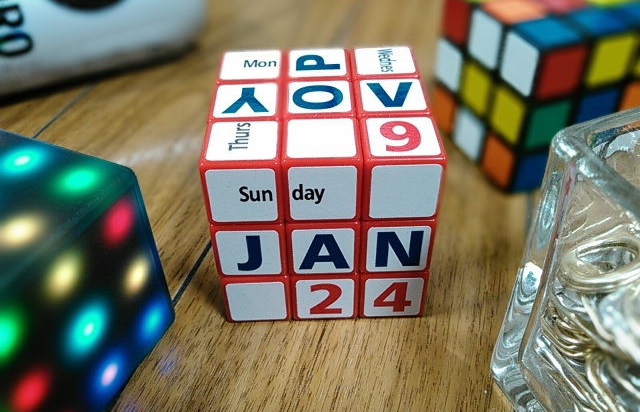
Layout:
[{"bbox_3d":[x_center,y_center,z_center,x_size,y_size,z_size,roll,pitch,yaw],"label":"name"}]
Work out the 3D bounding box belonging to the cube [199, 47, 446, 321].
[{"bbox_3d":[0.001,-0.007,0.170,0.057,0.057,0.057,-1,41,-1],"label":"cube"}]

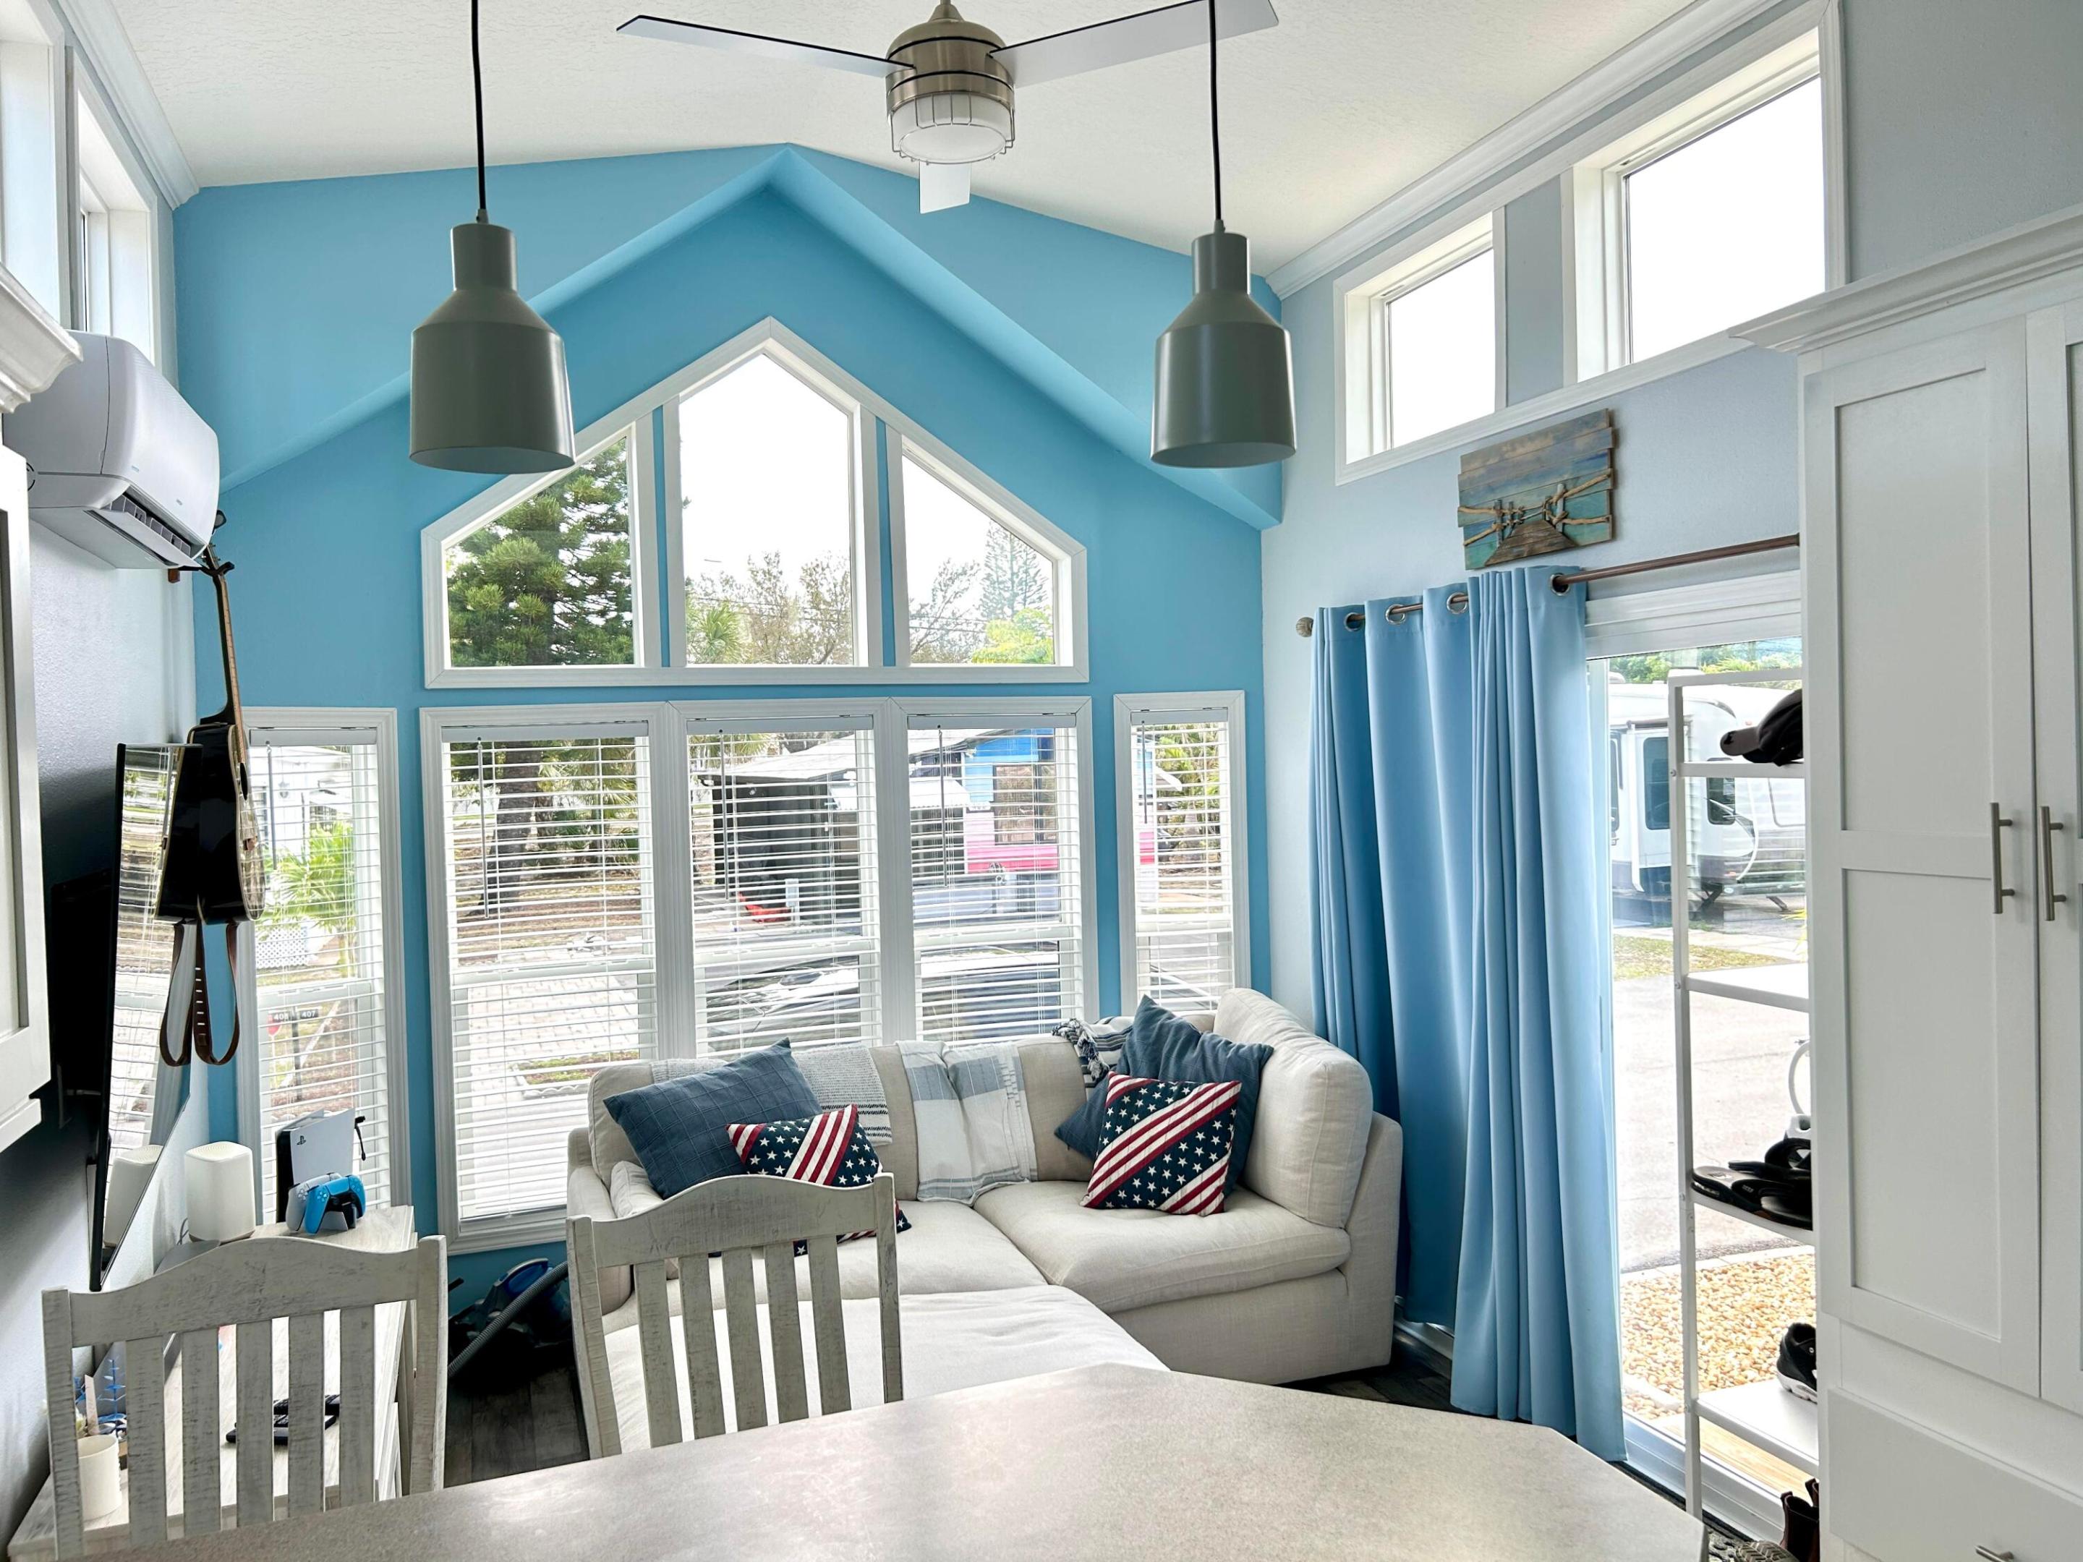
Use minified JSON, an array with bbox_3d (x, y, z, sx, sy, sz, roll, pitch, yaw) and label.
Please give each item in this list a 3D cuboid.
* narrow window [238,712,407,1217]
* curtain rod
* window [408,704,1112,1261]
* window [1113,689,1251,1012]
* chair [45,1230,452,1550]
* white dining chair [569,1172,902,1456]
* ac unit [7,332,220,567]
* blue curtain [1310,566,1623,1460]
[{"bbox_3d":[-2.018,0.587,4.396,0.437,1.570,0.100,-2,1,-20],"label":"narrow window"},{"bbox_3d":[1.159,-0.476,3.982,0.080,0.055,2.040,-2,1,-20],"label":"curtain rod"},{"bbox_3d":[-0.782,0.544,4.839,2.040,1.572,0.100,-2,1,-20],"label":"window"},{"bbox_3d":[0.481,0.496,5.291,0.480,1.581,0.100,-2,1,-20],"label":"window"},{"bbox_3d":[-0.955,1.178,1.899,0.480,1.120,0.520,-2,1,-23],"label":"chair"},{"bbox_3d":[-0.354,1.157,2.156,0.480,1.120,0.520,-2,1,-23],"label":"white dining chair"},{"bbox_3d":[-1.798,-0.626,3.090,0.207,0.322,0.799,-2,1,-20],"label":"ac unit"},{"bbox_3d":[1.071,0.526,4.239,0.179,2.120,1.307,-2,1,-20],"label":"blue curtain"}]

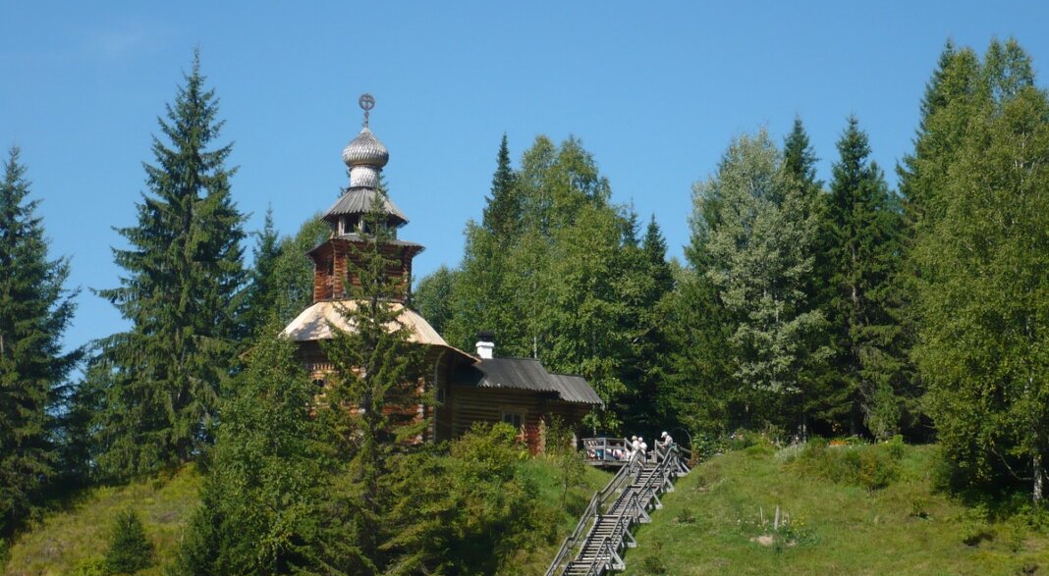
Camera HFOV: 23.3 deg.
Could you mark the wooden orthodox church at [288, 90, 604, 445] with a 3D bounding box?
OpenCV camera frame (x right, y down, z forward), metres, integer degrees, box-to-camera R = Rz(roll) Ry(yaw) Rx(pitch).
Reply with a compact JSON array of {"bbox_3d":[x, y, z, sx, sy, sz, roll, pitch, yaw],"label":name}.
[{"bbox_3d":[-4.050,-0.338,107.563,14.416,15.439,8.832,4,-10,-21],"label":"wooden orthodox church"}]

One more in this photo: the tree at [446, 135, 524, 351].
[{"bbox_3d":[-1.122,1.077,128.622,4.200,18.073,4.200,0,-10,0],"label":"tree"}]

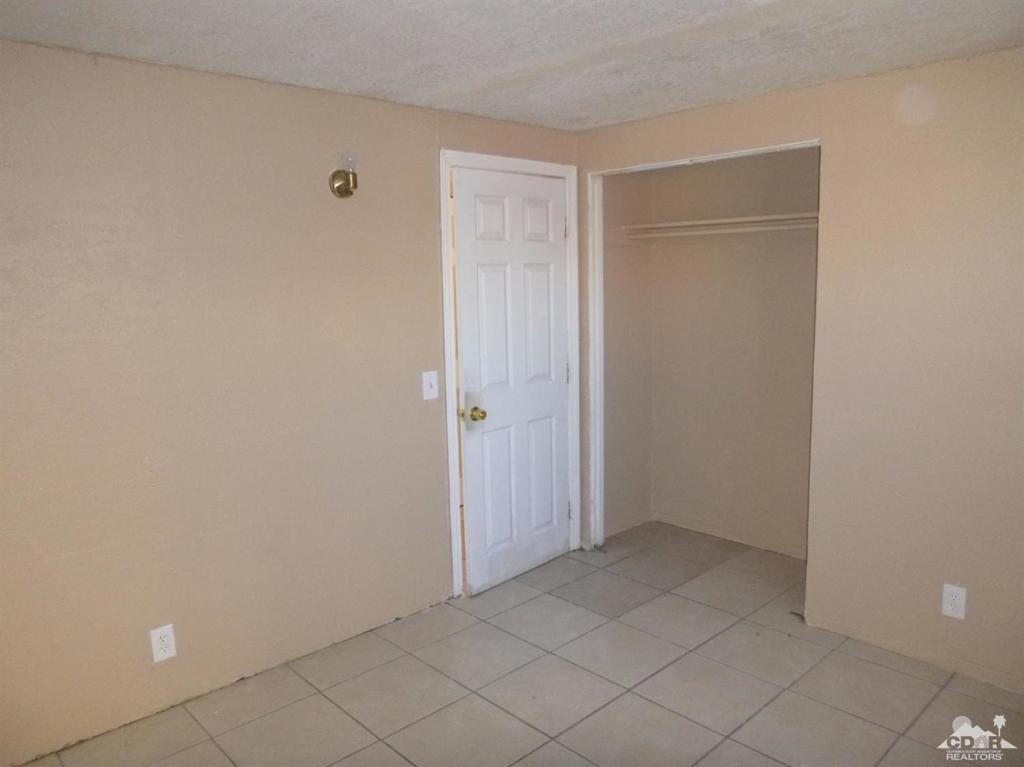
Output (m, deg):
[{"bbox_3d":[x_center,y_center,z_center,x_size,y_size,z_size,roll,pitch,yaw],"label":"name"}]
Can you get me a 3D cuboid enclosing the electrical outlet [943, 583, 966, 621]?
[{"bbox_3d":[1.657,0.820,2.769,0.010,0.117,0.073,-9,11,-43],"label":"electrical outlet"}]

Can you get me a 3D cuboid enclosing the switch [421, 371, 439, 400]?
[{"bbox_3d":[-0.363,0.010,3.345,0.073,0.118,0.014,-9,11,-43],"label":"switch"}]

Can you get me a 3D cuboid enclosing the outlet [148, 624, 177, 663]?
[{"bbox_3d":[-1.232,0.923,2.619,0.073,0.117,0.010,-9,11,-43],"label":"outlet"}]

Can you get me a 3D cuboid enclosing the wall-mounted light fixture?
[{"bbox_3d":[-0.643,-0.823,2.913,0.110,0.172,0.115,-9,11,-43],"label":"wall-mounted light fixture"}]

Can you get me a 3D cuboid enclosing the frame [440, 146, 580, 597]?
[{"bbox_3d":[0.001,-0.057,3.758,0.915,2.087,0.120,-9,11,-43],"label":"frame"}]

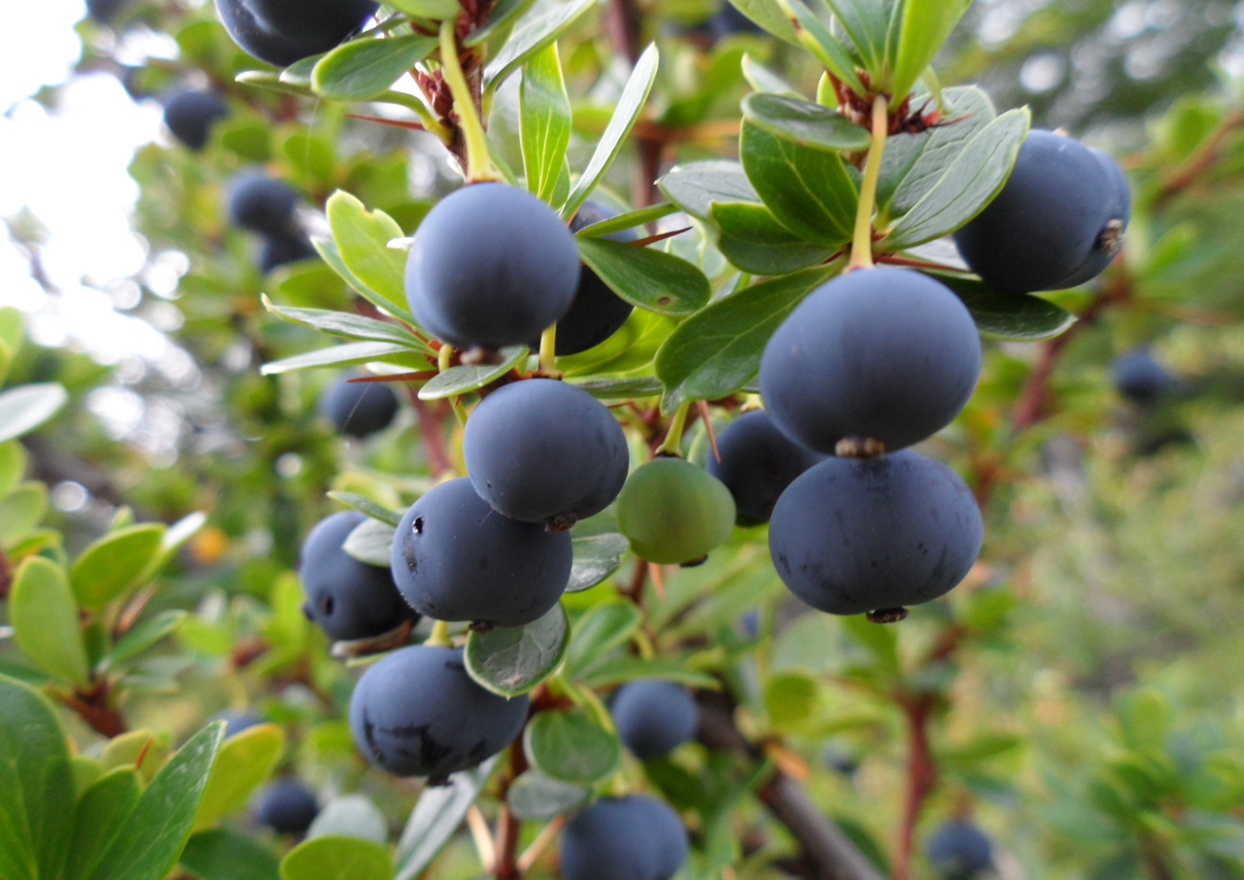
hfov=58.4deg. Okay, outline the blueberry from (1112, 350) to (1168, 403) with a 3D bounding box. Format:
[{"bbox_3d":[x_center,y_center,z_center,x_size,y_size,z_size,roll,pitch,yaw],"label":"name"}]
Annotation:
[{"bbox_3d":[0.110,-0.014,0.237,0.012,0.011,0.012,0,3,0],"label":"blueberry"}]

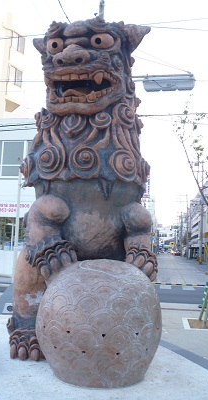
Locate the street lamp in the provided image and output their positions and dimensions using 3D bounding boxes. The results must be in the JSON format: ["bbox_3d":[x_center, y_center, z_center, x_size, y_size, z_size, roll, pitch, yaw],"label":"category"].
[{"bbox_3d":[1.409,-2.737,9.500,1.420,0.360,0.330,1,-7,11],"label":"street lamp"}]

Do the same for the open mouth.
[{"bbox_3d":[-0.333,-1.677,5.976,0.950,0.420,0.420,0,-7,23],"label":"open mouth"}]

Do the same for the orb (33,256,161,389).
[{"bbox_3d":[-0.052,1.482,5.160,1.596,1.419,1.596,3,-6,0],"label":"orb"}]

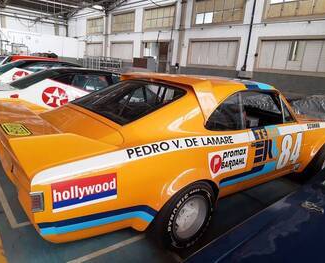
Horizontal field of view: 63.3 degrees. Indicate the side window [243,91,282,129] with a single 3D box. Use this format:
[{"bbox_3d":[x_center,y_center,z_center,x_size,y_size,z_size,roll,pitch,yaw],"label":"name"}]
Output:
[{"bbox_3d":[1.006,-0.222,2.635,0.714,0.352,0.060,-6,-11,-38],"label":"side window"}]

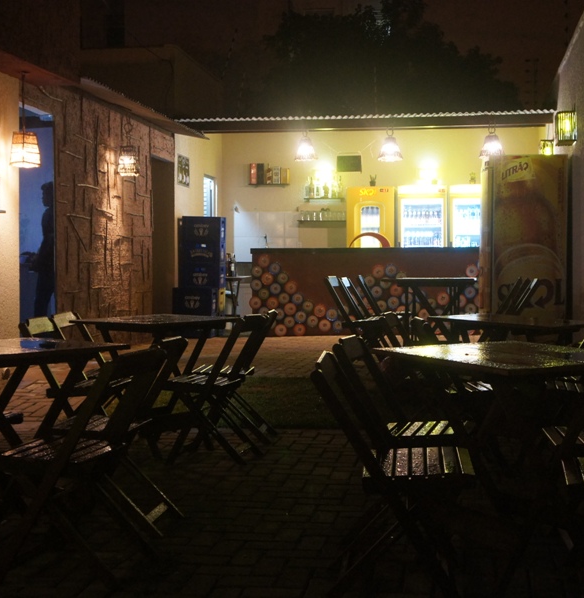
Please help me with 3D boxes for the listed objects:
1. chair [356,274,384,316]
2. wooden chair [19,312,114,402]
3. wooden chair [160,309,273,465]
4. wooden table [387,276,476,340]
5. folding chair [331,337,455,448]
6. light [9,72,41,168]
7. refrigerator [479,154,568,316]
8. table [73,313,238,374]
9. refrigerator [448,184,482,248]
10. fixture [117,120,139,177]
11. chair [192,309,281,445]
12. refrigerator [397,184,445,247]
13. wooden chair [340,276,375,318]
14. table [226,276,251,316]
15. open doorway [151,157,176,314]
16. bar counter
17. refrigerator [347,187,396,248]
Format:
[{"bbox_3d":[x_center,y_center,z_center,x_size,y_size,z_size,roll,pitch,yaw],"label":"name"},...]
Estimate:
[{"bbox_3d":[0.815,0.177,8.295,0.480,0.770,0.420,0,2,11],"label":"chair"},{"bbox_3d":[-1.090,0.472,5.084,0.480,0.770,0.420,0,2,7],"label":"wooden chair"},{"bbox_3d":[-0.371,0.478,5.412,0.460,0.765,0.410,1,2,12],"label":"wooden chair"},{"bbox_3d":[1.210,0.181,8.865,0.700,0.735,0.700,0,2,2],"label":"wooden table"},{"bbox_3d":[0.428,0.541,3.823,0.460,0.765,0.410,1,2,16],"label":"folding chair"},{"bbox_3d":[-2.169,-1.448,8.101,0.250,0.770,0.255,0,2,-15],"label":"light"},{"bbox_3d":[2.034,-0.332,8.874,0.730,1.870,0.680,0,2,8],"label":"refrigerator"},{"bbox_3d":[-0.797,0.480,5.853,0.700,0.730,0.700,2,3,40],"label":"table"},{"bbox_3d":[2.472,-0.561,13.638,0.650,1.920,0.680,0,2,8],"label":"refrigerator"},{"bbox_3d":[-1.721,-1.574,10.448,0.220,0.580,0.220,0,2,8],"label":"fixture"},{"bbox_3d":[-0.345,0.439,5.874,0.480,0.770,0.420,0,2,11],"label":"chair"},{"bbox_3d":[1.870,-0.631,14.186,0.680,1.930,0.680,0,2,9],"label":"refrigerator"},{"bbox_3d":[0.670,0.192,7.945,0.480,0.770,0.420,0,2,11],"label":"wooden chair"},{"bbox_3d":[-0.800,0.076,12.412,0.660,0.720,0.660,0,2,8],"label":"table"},{"bbox_3d":[-1.565,-0.636,12.174,0.160,2.150,0.950,0,2,10],"label":"open doorway"},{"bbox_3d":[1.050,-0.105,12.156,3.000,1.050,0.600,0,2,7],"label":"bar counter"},{"bbox_3d":[1.119,-0.568,13.838,0.650,1.910,0.680,0,2,8],"label":"refrigerator"}]

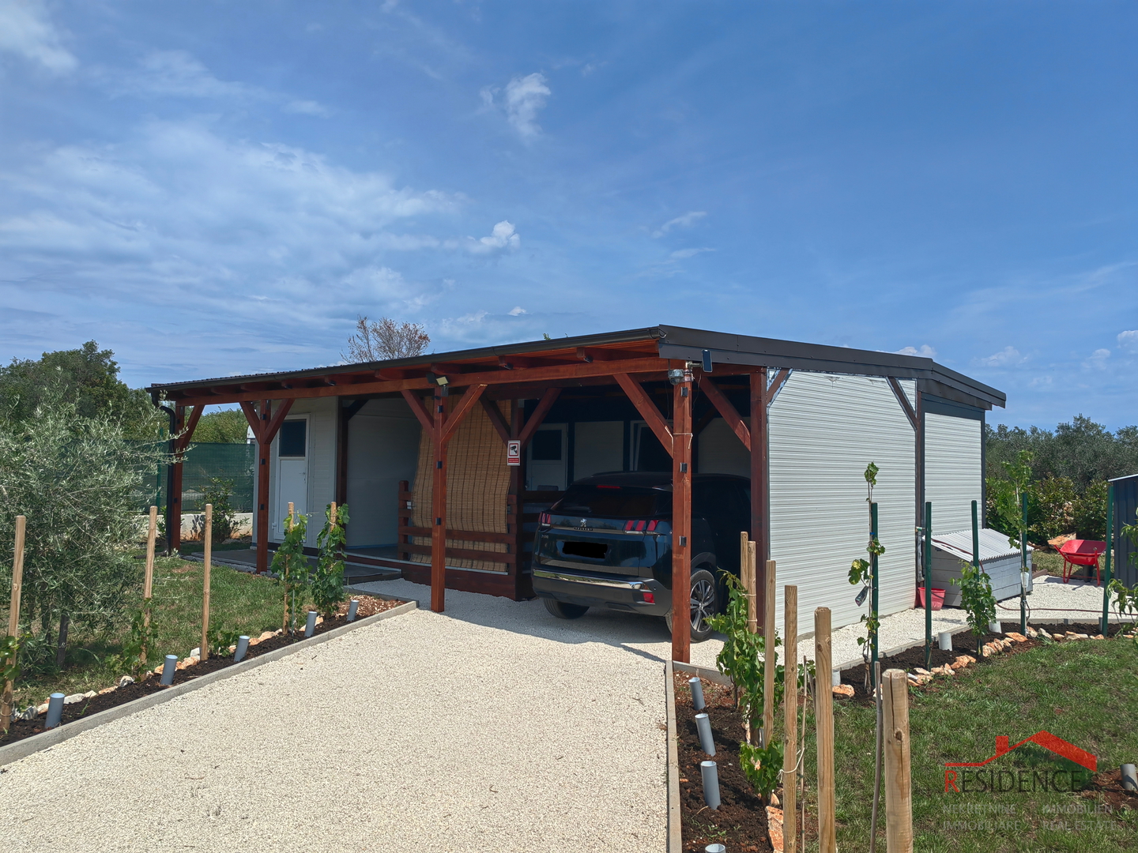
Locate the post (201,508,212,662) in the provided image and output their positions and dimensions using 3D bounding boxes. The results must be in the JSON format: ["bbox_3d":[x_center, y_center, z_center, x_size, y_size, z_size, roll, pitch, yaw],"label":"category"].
[{"bbox_3d":[-2.964,1.276,7.273,0.049,1.266,0.049,2,-3,-24],"label":"post"}]

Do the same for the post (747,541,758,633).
[{"bbox_3d":[1.118,1.325,5.389,0.047,1.245,0.047,-1,-3,12],"label":"post"}]

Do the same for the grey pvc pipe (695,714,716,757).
[{"bbox_3d":[0.801,1.796,5.177,0.075,0.216,0.075,-14,-3,8],"label":"grey pvc pipe"}]

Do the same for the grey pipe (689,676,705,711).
[{"bbox_3d":[0.890,1.849,6.139,0.075,0.202,0.075,-11,1,8],"label":"grey pipe"}]

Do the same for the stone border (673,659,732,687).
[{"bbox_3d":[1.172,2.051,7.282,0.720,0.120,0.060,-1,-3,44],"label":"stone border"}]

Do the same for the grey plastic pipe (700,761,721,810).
[{"bbox_3d":[0.697,1.757,4.348,0.075,0.206,0.075,-6,-4,9],"label":"grey plastic pipe"}]

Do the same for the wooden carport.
[{"bbox_3d":[-0.292,0.714,13.806,10.670,3.100,8.320,-1,-3,44],"label":"wooden carport"}]

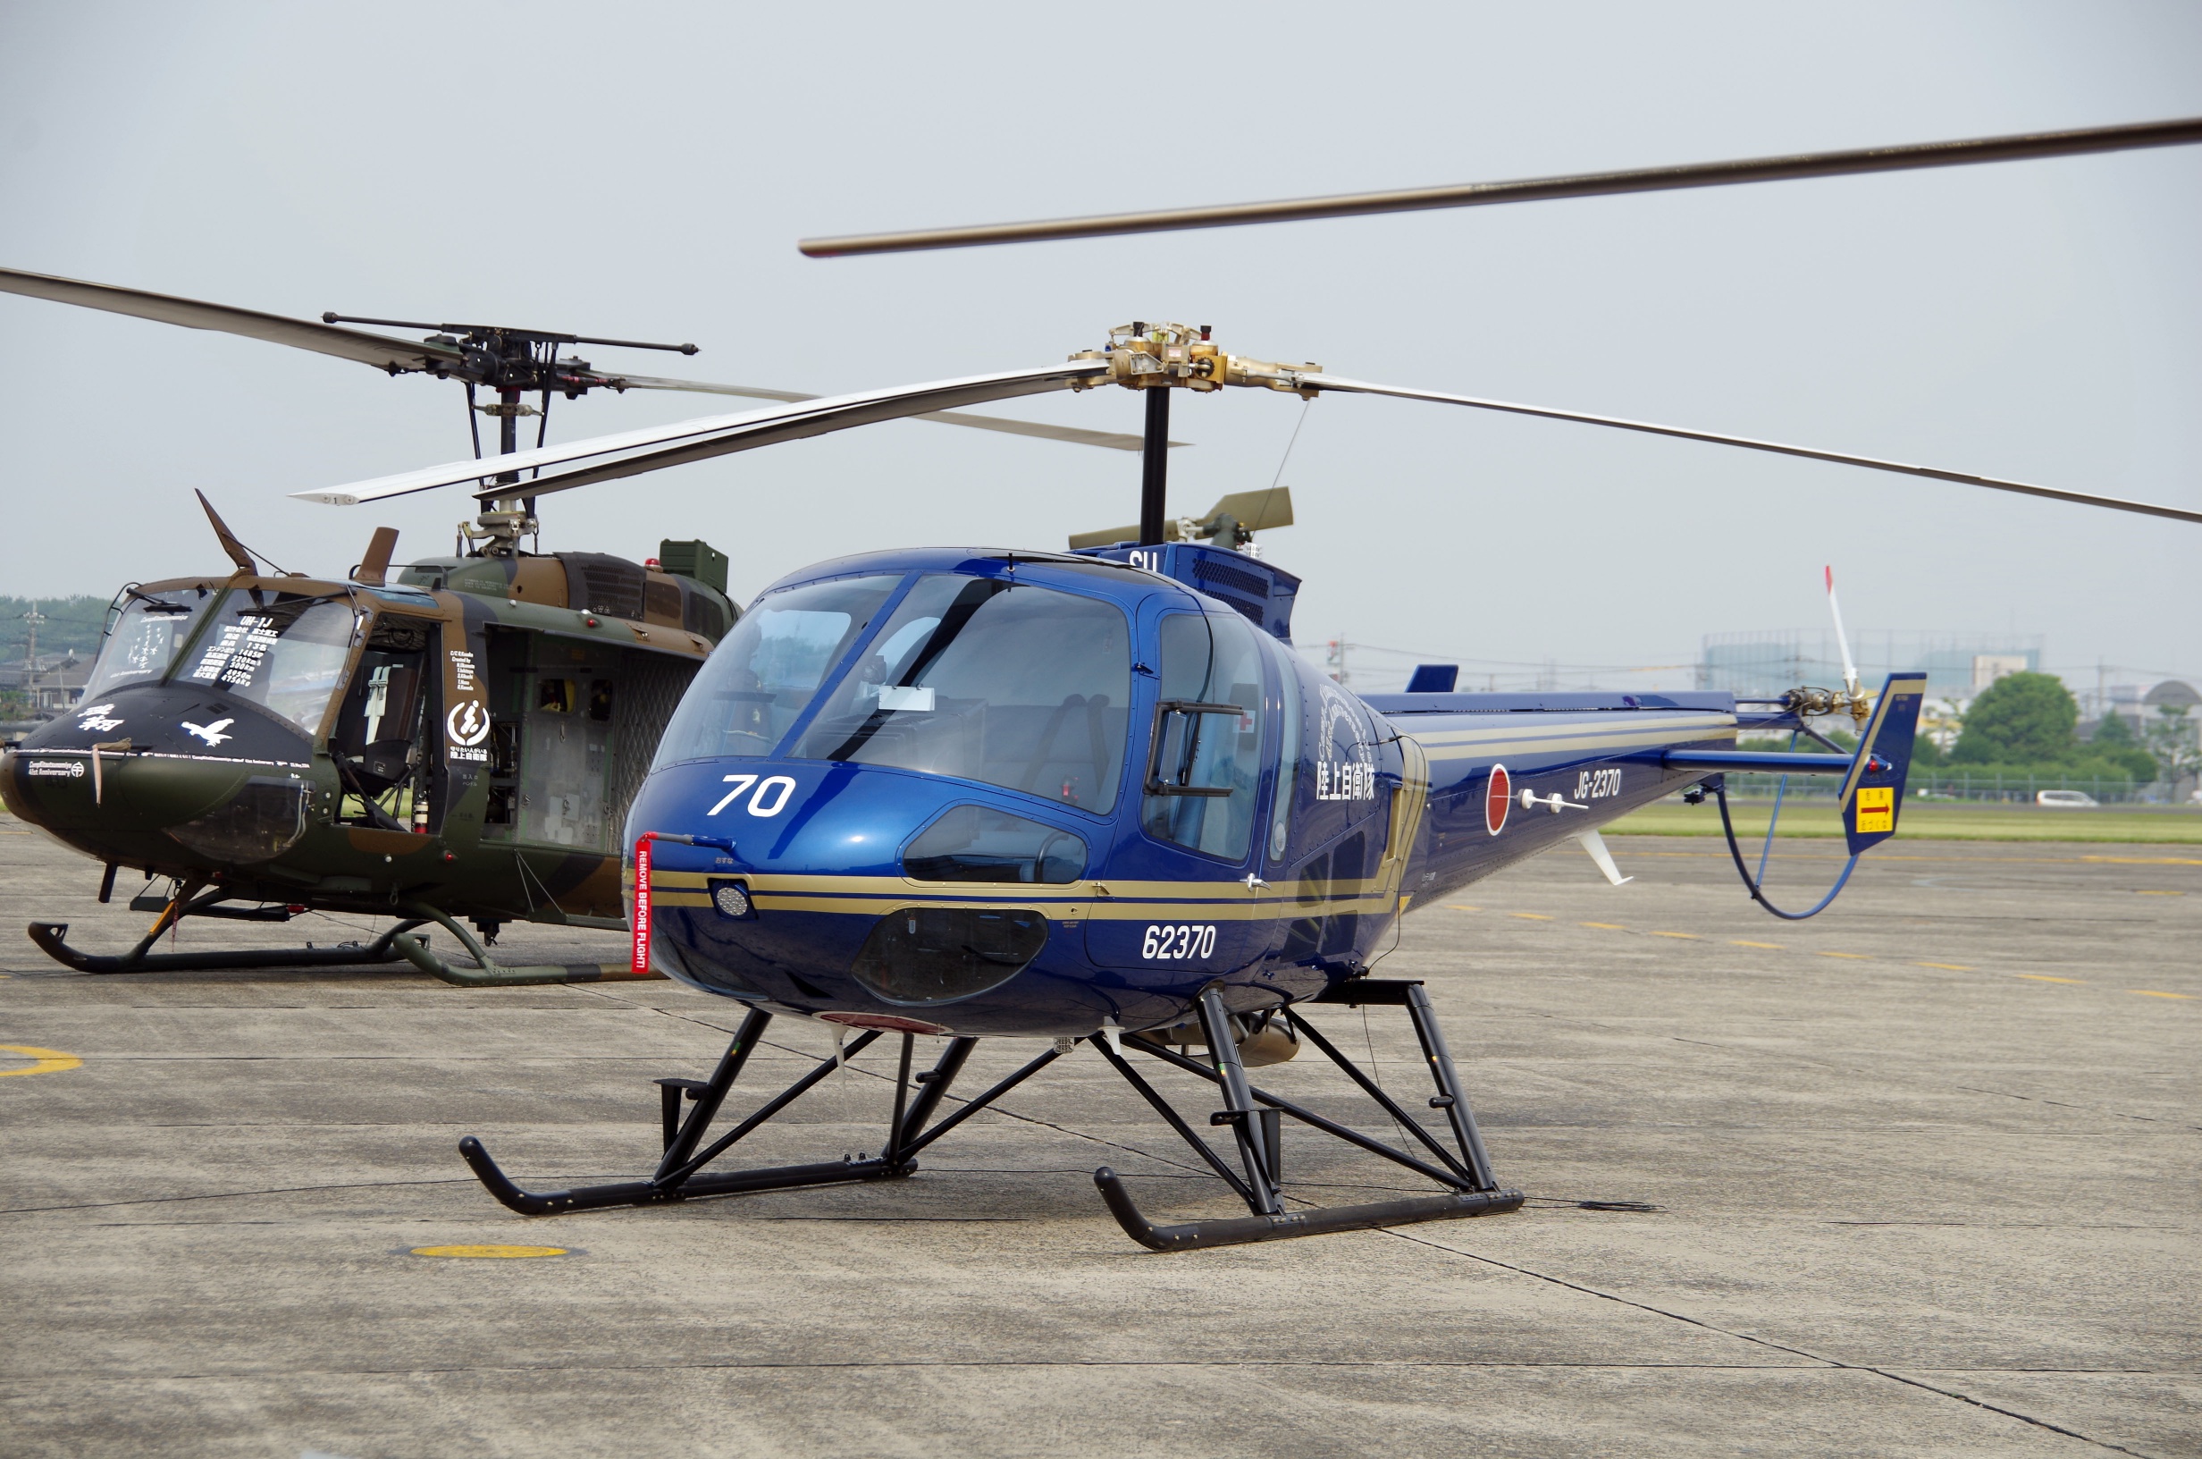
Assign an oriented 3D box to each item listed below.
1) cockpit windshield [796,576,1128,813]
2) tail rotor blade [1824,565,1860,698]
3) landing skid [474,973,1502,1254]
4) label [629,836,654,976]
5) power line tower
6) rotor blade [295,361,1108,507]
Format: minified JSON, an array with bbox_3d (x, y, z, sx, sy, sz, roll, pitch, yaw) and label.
[{"bbox_3d":[-0.438,-0.165,21.800,0.980,0.930,0.340,1,-33,1],"label":"cockpit windshield"},{"bbox_3d":[2.922,-0.385,28.184,0.050,0.620,0.100,3,38,27],"label":"tail rotor blade"},{"bbox_3d":[-0.296,1.174,22.806,2.370,0.770,2.850,1,0,28],"label":"landing skid"},{"bbox_3d":[-1.350,0.514,20.950,0.052,0.410,0.012,2,0,-4],"label":"label"},{"bbox_3d":[-74.794,-2.949,499.968,1.600,11.800,0.800,1,0,-6],"label":"power line tower"},{"bbox_3d":[-1.060,-0.915,21.294,0.230,0.080,4.450,3,9,28],"label":"rotor blade"}]

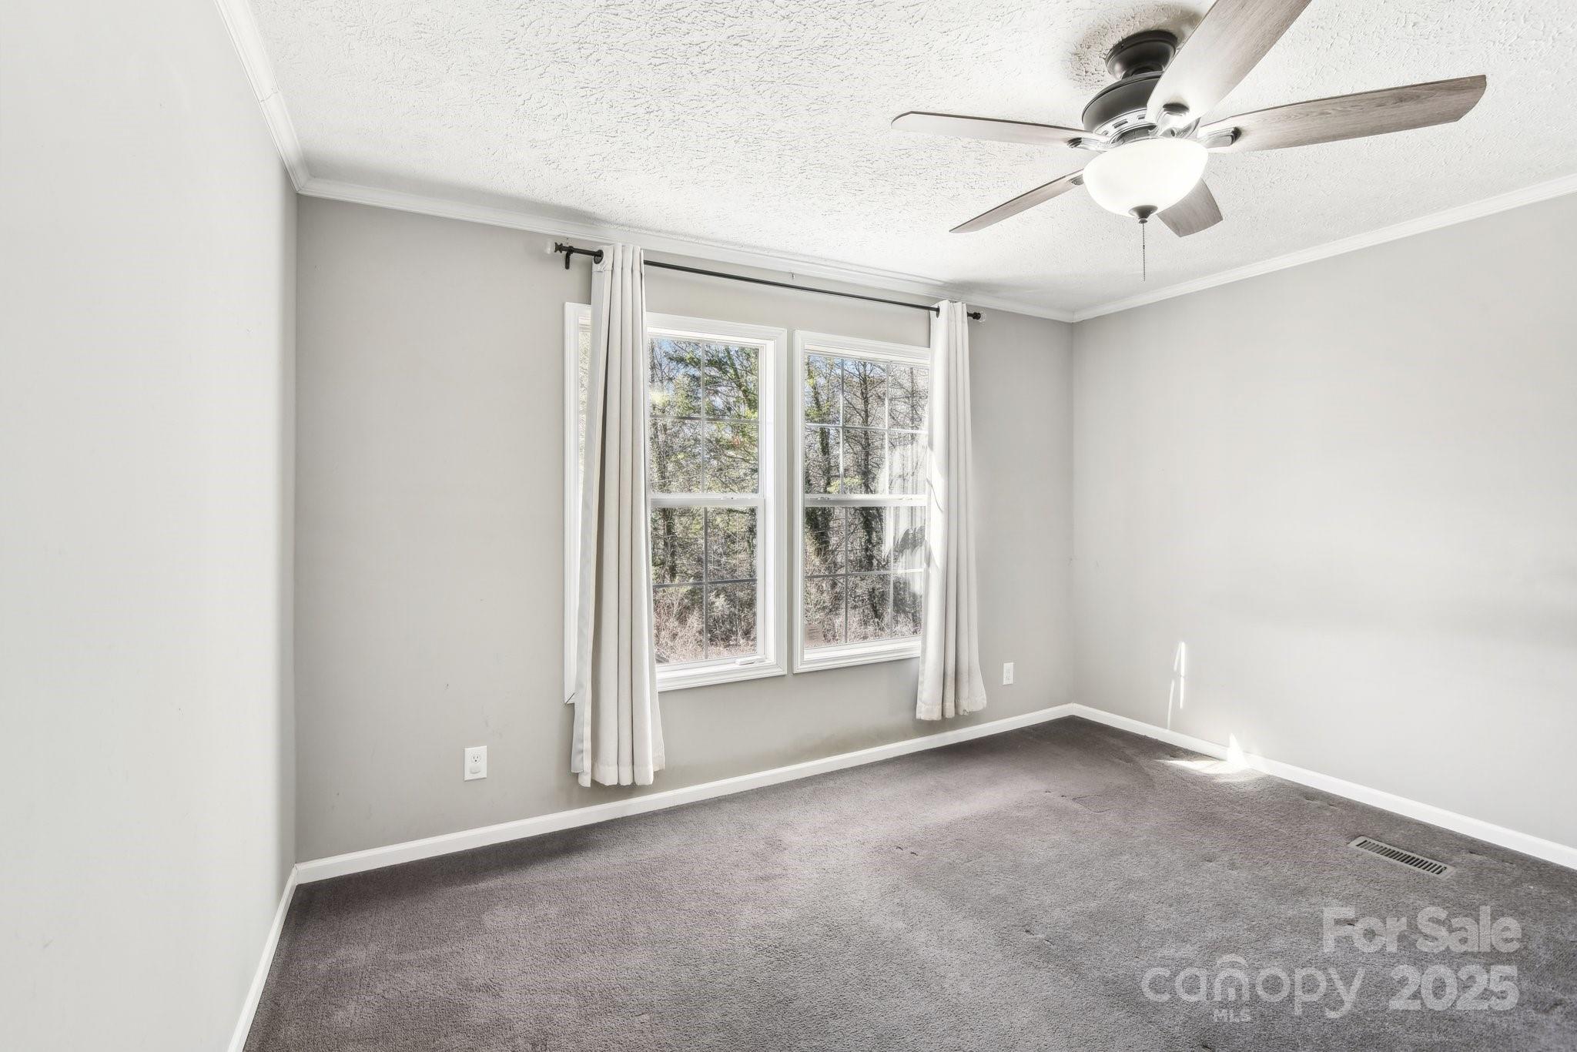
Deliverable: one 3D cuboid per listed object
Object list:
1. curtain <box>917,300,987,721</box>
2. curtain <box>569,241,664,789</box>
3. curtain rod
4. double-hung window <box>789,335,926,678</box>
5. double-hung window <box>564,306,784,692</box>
[{"bbox_3d":[0.841,-0.080,3.423,0.430,2.150,0.120,-1,0,-28],"label":"curtain"},{"bbox_3d":[-0.686,-0.049,2.621,0.360,2.135,0.120,-1,0,-28],"label":"curtain"},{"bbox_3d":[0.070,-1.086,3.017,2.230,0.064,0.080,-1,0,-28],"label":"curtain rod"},{"bbox_3d":[0.450,-0.115,3.339,0.985,1.613,0.095,-1,0,-28],"label":"double-hung window"},{"bbox_3d":[-0.451,-0.101,2.849,0.991,1.602,0.065,-1,0,-28],"label":"double-hung window"}]

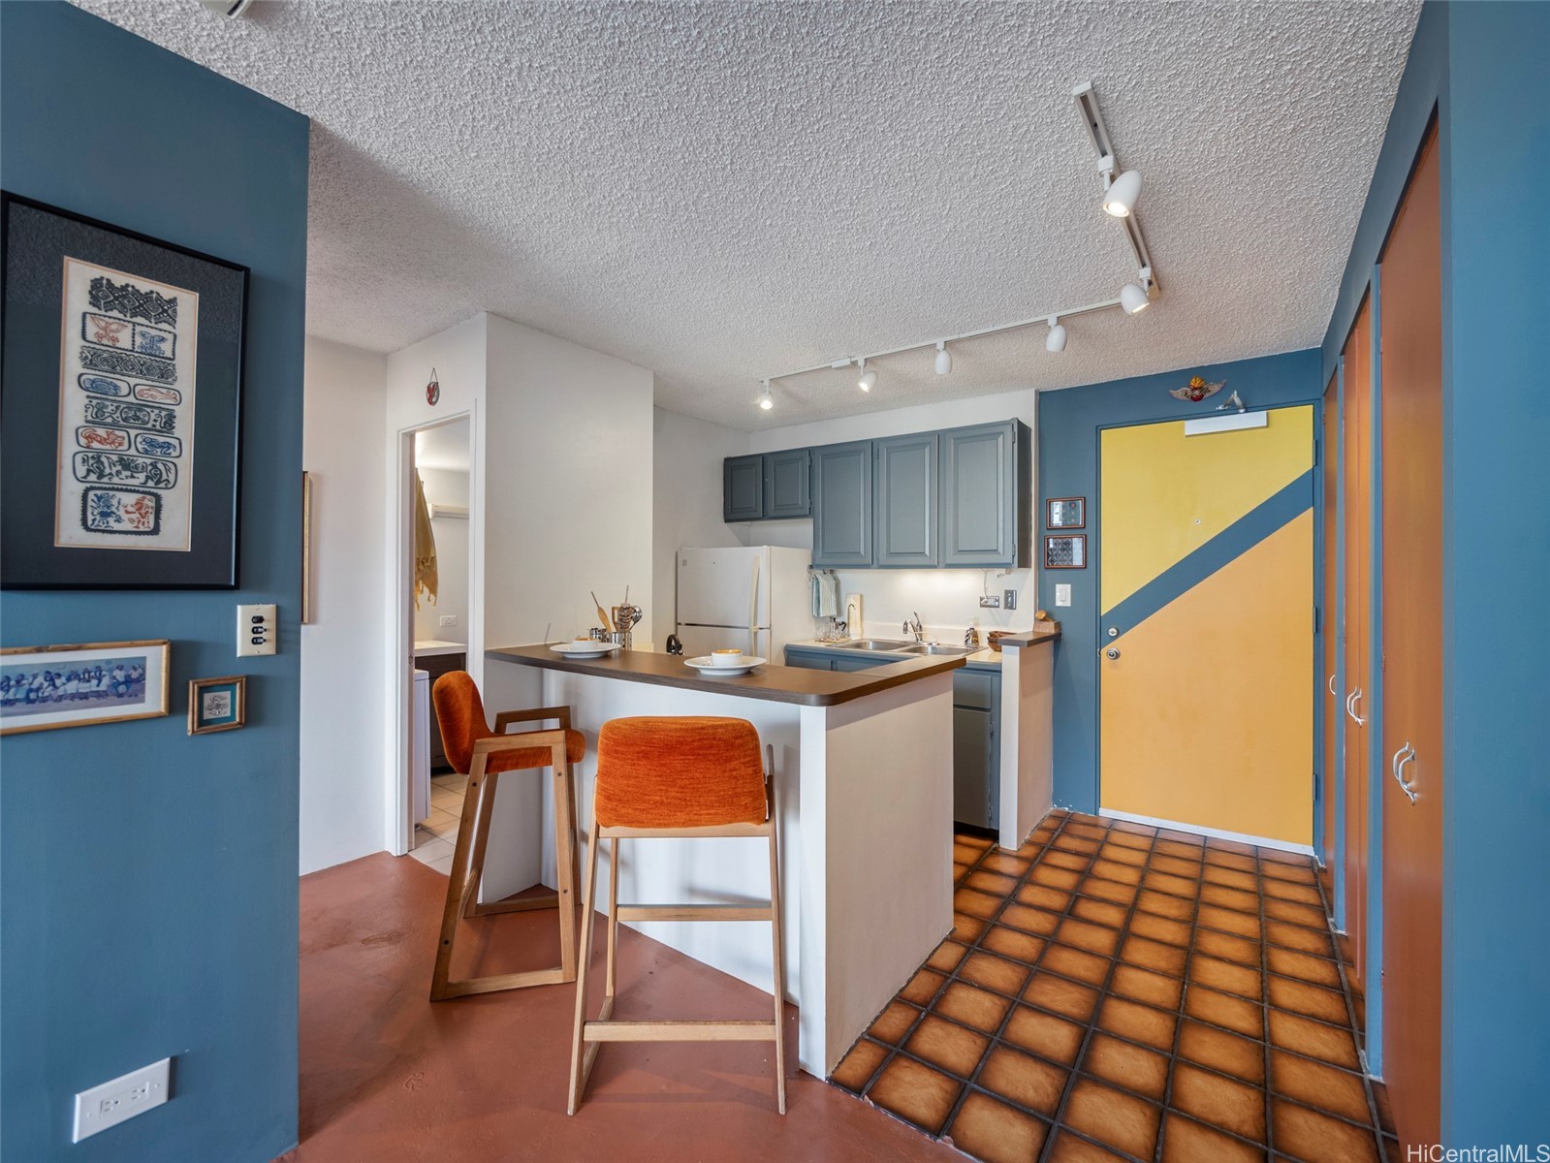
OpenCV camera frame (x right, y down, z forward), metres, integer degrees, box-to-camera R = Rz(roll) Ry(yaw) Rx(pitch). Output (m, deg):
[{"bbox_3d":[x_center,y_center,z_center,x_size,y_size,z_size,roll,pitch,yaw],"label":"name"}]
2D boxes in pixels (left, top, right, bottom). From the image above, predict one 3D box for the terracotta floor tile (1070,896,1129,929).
[{"bbox_3d":[1.262,1.294,2.450,0.189,0.010,0.190,0,0,37],"label":"terracotta floor tile"}]

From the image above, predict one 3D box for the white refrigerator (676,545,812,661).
[{"bbox_3d":[-0.133,0.560,4.246,0.735,1.528,0.730,0,0,33],"label":"white refrigerator"}]

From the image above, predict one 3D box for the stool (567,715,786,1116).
[{"bbox_3d":[-0.242,0.811,1.735,0.515,0.955,0.455,0,0,-2],"label":"stool"}]

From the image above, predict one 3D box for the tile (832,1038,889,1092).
[{"bbox_3d":[0.238,1.291,1.667,0.091,0.010,0.190,0,0,37],"label":"tile"}]

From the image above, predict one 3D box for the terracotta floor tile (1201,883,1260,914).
[{"bbox_3d":[1.899,1.320,2.617,0.186,0.010,0.186,0,0,37],"label":"terracotta floor tile"}]

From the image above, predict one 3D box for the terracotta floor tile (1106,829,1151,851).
[{"bbox_3d":[1.796,1.320,3.163,0.196,0.012,0.196,0,0,36],"label":"terracotta floor tile"}]

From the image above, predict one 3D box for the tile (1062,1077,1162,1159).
[{"bbox_3d":[0.835,1.316,1.550,0.186,0.010,0.186,0,0,37],"label":"tile"}]

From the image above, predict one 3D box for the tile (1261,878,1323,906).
[{"bbox_3d":[2.146,1.294,2.603,0.189,0.010,0.190,0,0,37],"label":"tile"}]

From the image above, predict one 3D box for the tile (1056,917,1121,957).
[{"bbox_3d":[1.161,1.320,2.324,0.196,0.012,0.196,0,0,36],"label":"tile"}]

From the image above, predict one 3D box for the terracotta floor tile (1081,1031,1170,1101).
[{"bbox_3d":[0.968,1.337,1.728,0.197,0.012,0.197,0,0,37],"label":"terracotta floor tile"}]

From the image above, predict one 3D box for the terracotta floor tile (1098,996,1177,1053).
[{"bbox_3d":[1.095,1.337,1.897,0.197,0.012,0.197,0,0,37],"label":"terracotta floor tile"}]

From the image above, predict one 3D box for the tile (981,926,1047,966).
[{"bbox_3d":[0.864,1.320,2.276,0.196,0.012,0.196,0,0,36],"label":"tile"}]

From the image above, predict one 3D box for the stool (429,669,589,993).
[{"bbox_3d":[-0.951,0.836,2.300,0.490,0.990,0.530,0,0,-14],"label":"stool"}]

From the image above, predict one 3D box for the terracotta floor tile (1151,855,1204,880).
[{"bbox_3d":[1.869,1.321,2.913,0.186,0.010,0.186,0,0,37],"label":"terracotta floor tile"}]

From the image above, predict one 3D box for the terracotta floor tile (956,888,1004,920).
[{"bbox_3d":[0.836,1.337,2.606,0.197,0.012,0.197,0,0,37],"label":"terracotta floor tile"}]

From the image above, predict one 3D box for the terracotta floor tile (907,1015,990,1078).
[{"bbox_3d":[0.492,1.319,1.781,0.188,0.012,0.187,-1,-1,37],"label":"terracotta floor tile"}]

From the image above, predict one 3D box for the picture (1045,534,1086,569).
[{"bbox_3d":[1.667,-0.168,3.598,0.222,0.190,0.020,0,0,35],"label":"picture"}]

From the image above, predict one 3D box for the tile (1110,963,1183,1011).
[{"bbox_3d":[1.210,1.318,2.043,0.186,0.010,0.186,0,0,37],"label":"tile"}]

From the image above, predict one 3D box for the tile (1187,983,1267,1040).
[{"bbox_3d":[1.361,1.305,1.902,0.188,0.012,0.187,-1,-1,37],"label":"tile"}]

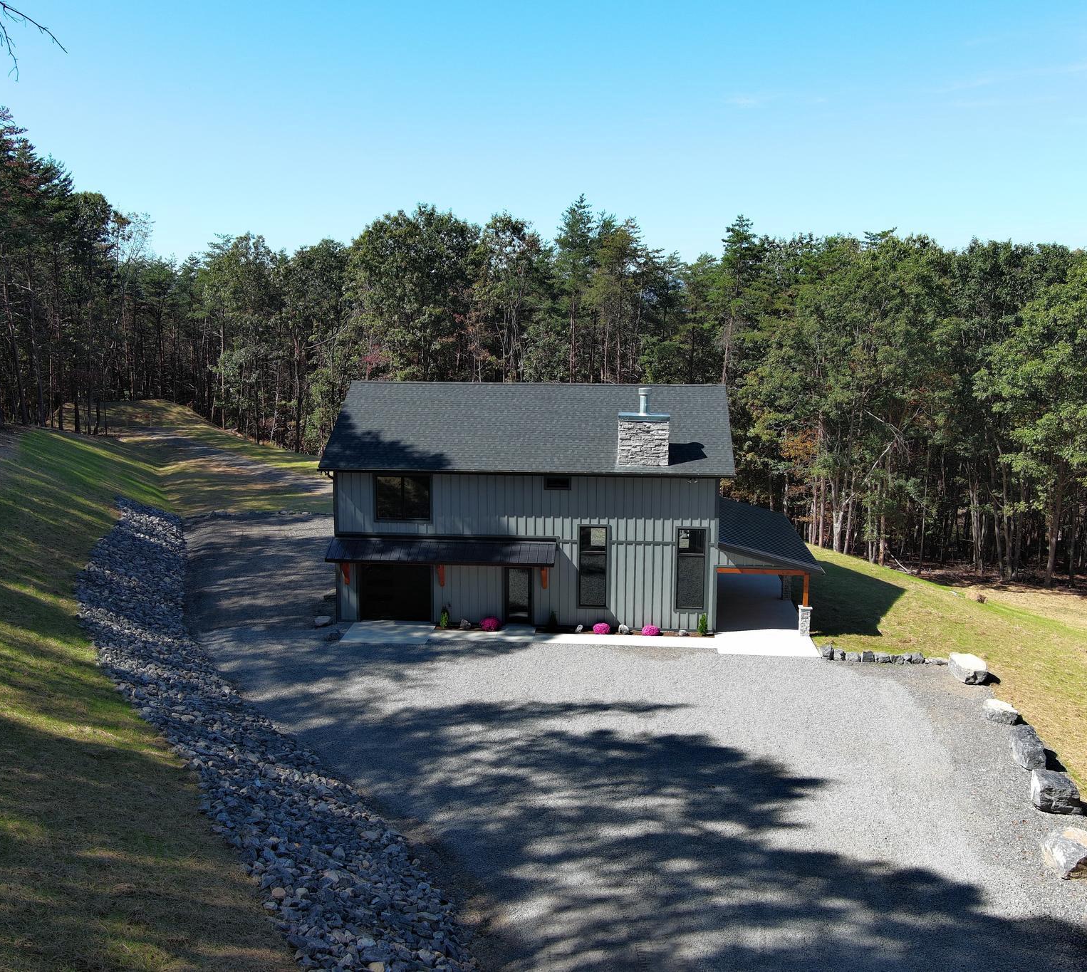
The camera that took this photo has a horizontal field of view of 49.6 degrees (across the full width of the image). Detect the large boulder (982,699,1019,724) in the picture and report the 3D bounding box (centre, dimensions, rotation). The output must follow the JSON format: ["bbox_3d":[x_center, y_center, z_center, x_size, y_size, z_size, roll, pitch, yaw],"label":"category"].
[{"bbox_3d":[12.374,6.121,31.786,0.762,0.406,0.863,2,9,8],"label":"large boulder"}]

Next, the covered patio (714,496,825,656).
[{"bbox_3d":[7.742,2.785,42.304,3.420,3.250,12.000,1,9,5],"label":"covered patio"}]

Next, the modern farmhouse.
[{"bbox_3d":[1.251,0.148,44.186,17.111,8.226,10.683,1,9,4],"label":"modern farmhouse"}]

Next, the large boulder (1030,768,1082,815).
[{"bbox_3d":[11.540,6.881,26.454,0.873,0.569,1.016,2,9,11],"label":"large boulder"}]

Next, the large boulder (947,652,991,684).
[{"bbox_3d":[12.860,5.505,35.466,0.772,0.508,1.523,1,9,5],"label":"large boulder"}]

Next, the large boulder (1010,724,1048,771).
[{"bbox_3d":[11.934,6.503,28.942,0.660,0.569,1.422,2,9,12],"label":"large boulder"}]

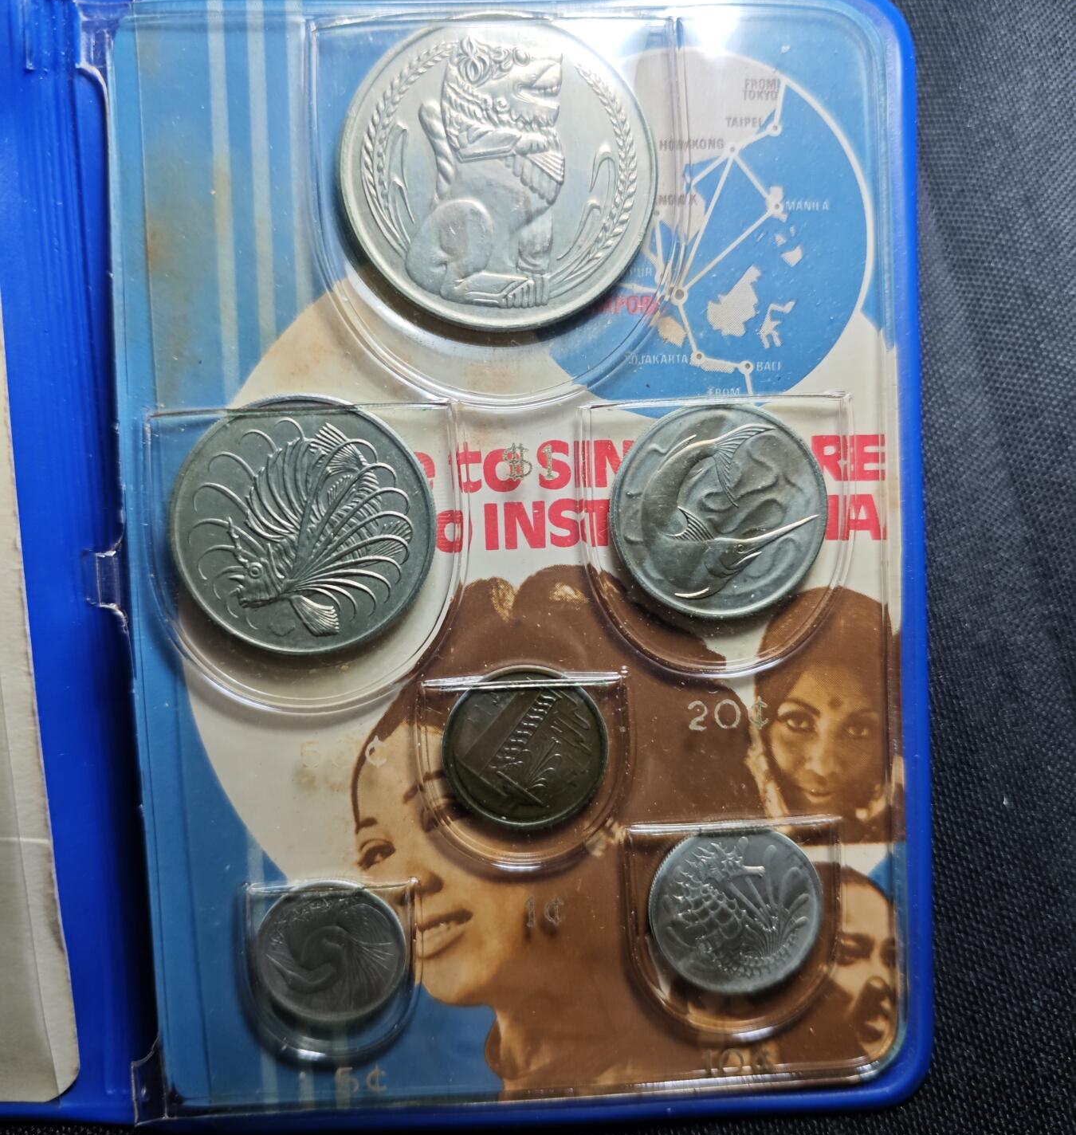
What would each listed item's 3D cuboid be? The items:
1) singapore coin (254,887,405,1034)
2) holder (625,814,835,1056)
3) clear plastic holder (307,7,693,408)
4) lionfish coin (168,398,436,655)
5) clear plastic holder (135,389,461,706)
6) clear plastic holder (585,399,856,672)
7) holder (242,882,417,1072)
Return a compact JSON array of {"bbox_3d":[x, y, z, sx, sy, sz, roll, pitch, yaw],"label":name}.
[{"bbox_3d":[-0.022,0.042,0.109,0.016,0.001,0.016,-1,93,-2],"label":"singapore coin"},{"bbox_3d":[0.022,0.041,0.111,0.024,0.003,0.025,-1,93,-2],"label":"holder"},{"bbox_3d":[-0.004,-0.038,0.107,0.040,0.004,0.041,-1,93,-2],"label":"clear plastic holder"},{"bbox_3d":[-0.025,-0.004,0.107,0.028,0.002,0.028,-1,93,-2],"label":"lionfish coin"},{"bbox_3d":[-0.025,-0.001,0.108,0.034,0.004,0.034,-1,93,-2],"label":"clear plastic holder"},{"bbox_3d":[0.020,-0.004,0.109,0.030,0.003,0.031,-1,93,-2],"label":"clear plastic holder"},{"bbox_3d":[-0.023,0.044,0.110,0.018,0.003,0.020,-1,93,-2],"label":"holder"}]

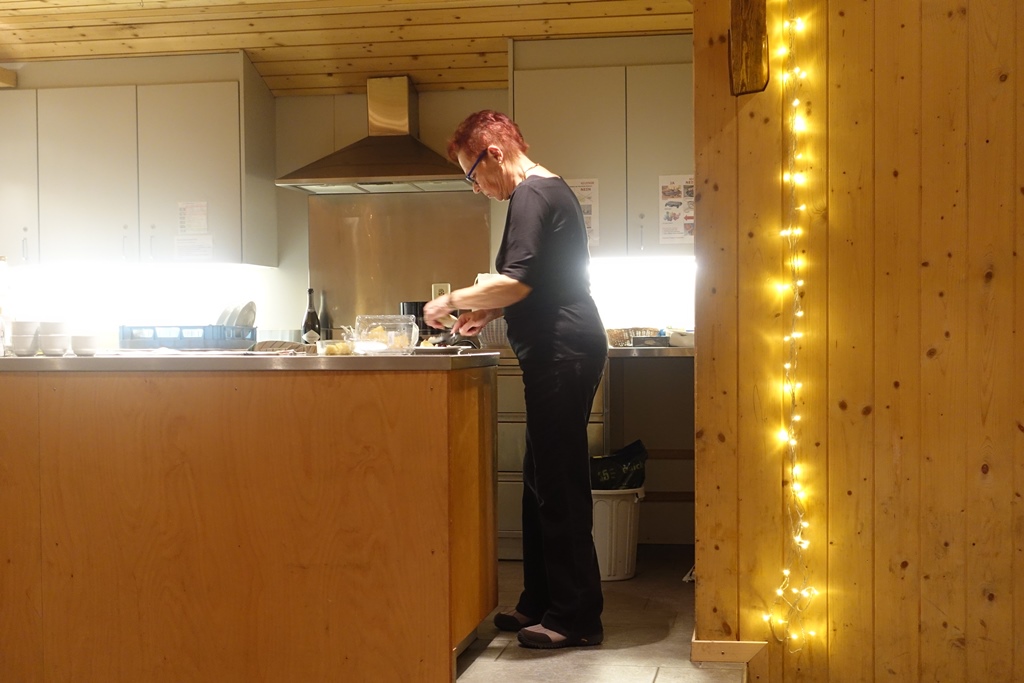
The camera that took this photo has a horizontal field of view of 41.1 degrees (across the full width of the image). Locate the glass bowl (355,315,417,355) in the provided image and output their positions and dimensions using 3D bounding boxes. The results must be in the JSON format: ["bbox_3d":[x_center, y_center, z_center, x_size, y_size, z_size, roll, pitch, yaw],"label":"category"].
[{"bbox_3d":[-0.381,-0.019,4.133,0.172,0.122,0.150,0,0,10],"label":"glass bowl"}]

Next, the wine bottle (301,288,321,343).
[{"bbox_3d":[-0.962,-0.113,6.550,0.087,0.282,0.087,0,0,10],"label":"wine bottle"}]

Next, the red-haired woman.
[{"bbox_3d":[0.017,0.100,4.433,0.590,1.700,0.490,0,0,10],"label":"red-haired woman"}]

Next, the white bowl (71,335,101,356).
[{"bbox_3d":[-1.336,0.016,4.276,0.090,0.066,0.090,0,0,0],"label":"white bowl"}]

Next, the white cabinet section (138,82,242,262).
[{"bbox_3d":[-1.452,-0.777,6.531,0.497,0.835,0.470,0,1,10],"label":"white cabinet section"}]

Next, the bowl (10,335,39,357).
[{"bbox_3d":[-1.536,0.016,4.312,0.090,0.066,0.090,0,0,0],"label":"bowl"}]

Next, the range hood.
[{"bbox_3d":[-0.589,-0.969,6.337,0.896,0.517,0.478,0,0,10],"label":"range hood"}]

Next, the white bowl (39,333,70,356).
[{"bbox_3d":[-1.440,0.016,4.295,0.090,0.066,0.090,0,0,0],"label":"white bowl"}]

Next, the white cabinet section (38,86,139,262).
[{"bbox_3d":[-1.943,-0.774,6.614,0.497,0.835,0.470,0,1,10],"label":"white cabinet section"}]

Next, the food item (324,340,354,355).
[{"bbox_3d":[-0.518,0.016,4.088,0.085,0.042,0.075,0,0,10],"label":"food item"}]

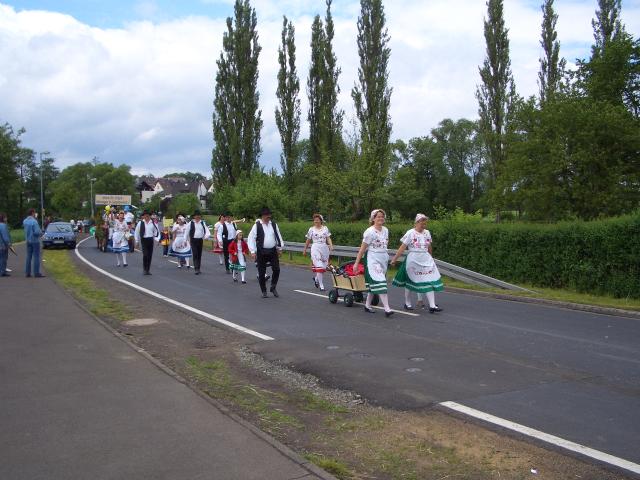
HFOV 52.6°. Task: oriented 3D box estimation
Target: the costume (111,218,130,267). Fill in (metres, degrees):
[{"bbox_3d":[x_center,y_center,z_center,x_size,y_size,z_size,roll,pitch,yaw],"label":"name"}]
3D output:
[{"bbox_3d":[-6.304,0.079,20.500,0.600,1.420,0.450,-1,2,-20],"label":"costume"}]

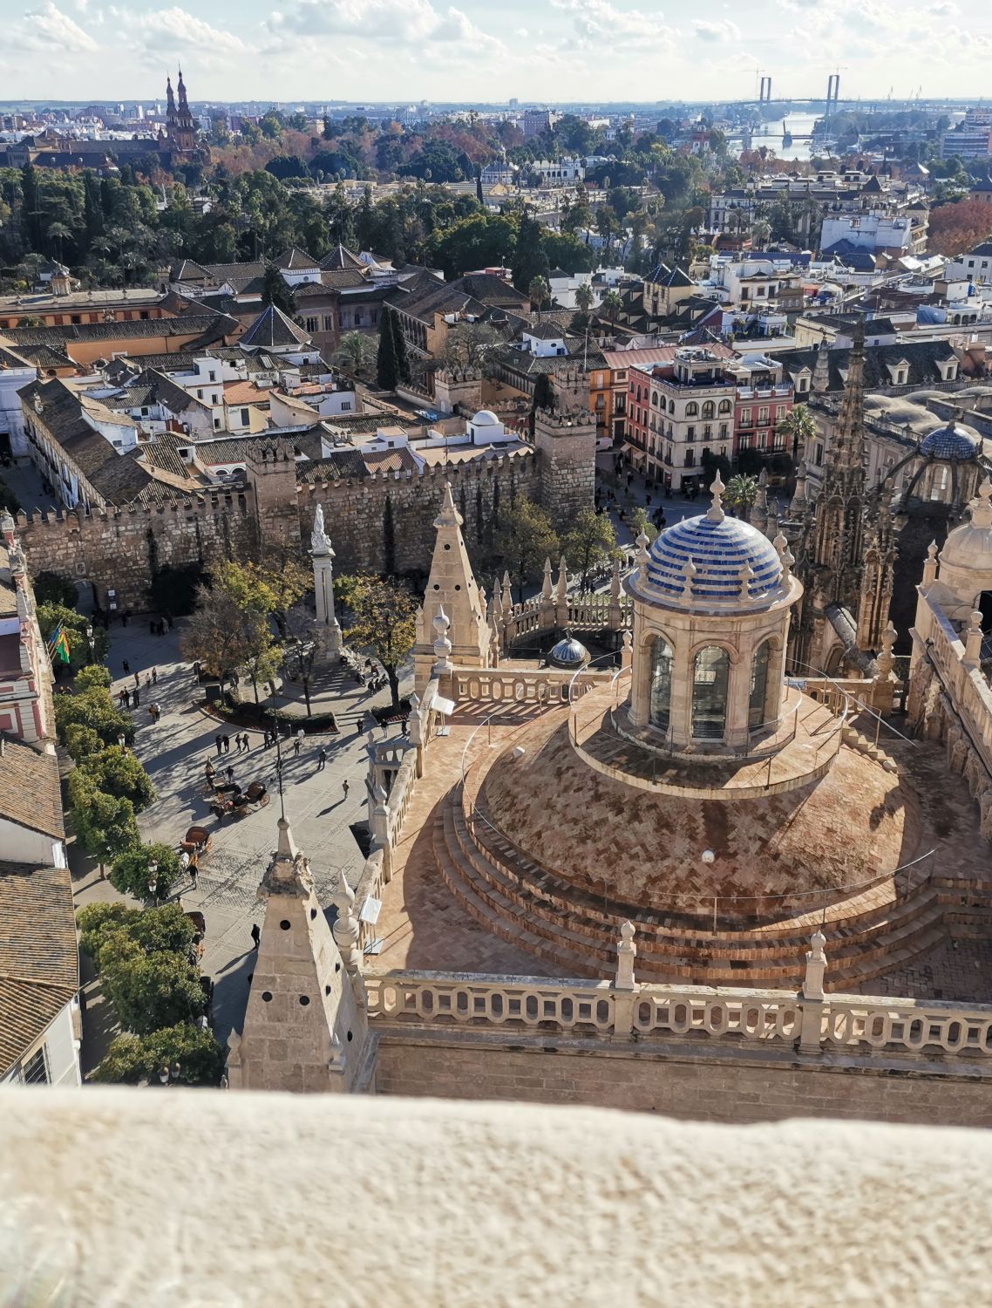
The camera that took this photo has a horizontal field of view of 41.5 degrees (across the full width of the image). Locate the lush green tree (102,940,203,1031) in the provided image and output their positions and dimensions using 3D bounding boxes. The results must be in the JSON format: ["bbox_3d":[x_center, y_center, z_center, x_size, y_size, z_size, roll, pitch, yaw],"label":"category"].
[{"bbox_3d":[-20.415,20.251,78.004,6.400,5.800,6.200,0,23,0],"label":"lush green tree"}]

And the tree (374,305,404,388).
[{"bbox_3d":[-20.400,-57.078,246.544,4.600,16.480,4.400,0,23,0],"label":"tree"}]

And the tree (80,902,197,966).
[{"bbox_3d":[-22.322,18.545,82.028,7.000,5.800,6.000,0,23,0],"label":"tree"}]

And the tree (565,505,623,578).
[{"bbox_3d":[10.870,-11.643,149.379,6.600,10.400,6.600,2,23,5],"label":"tree"}]

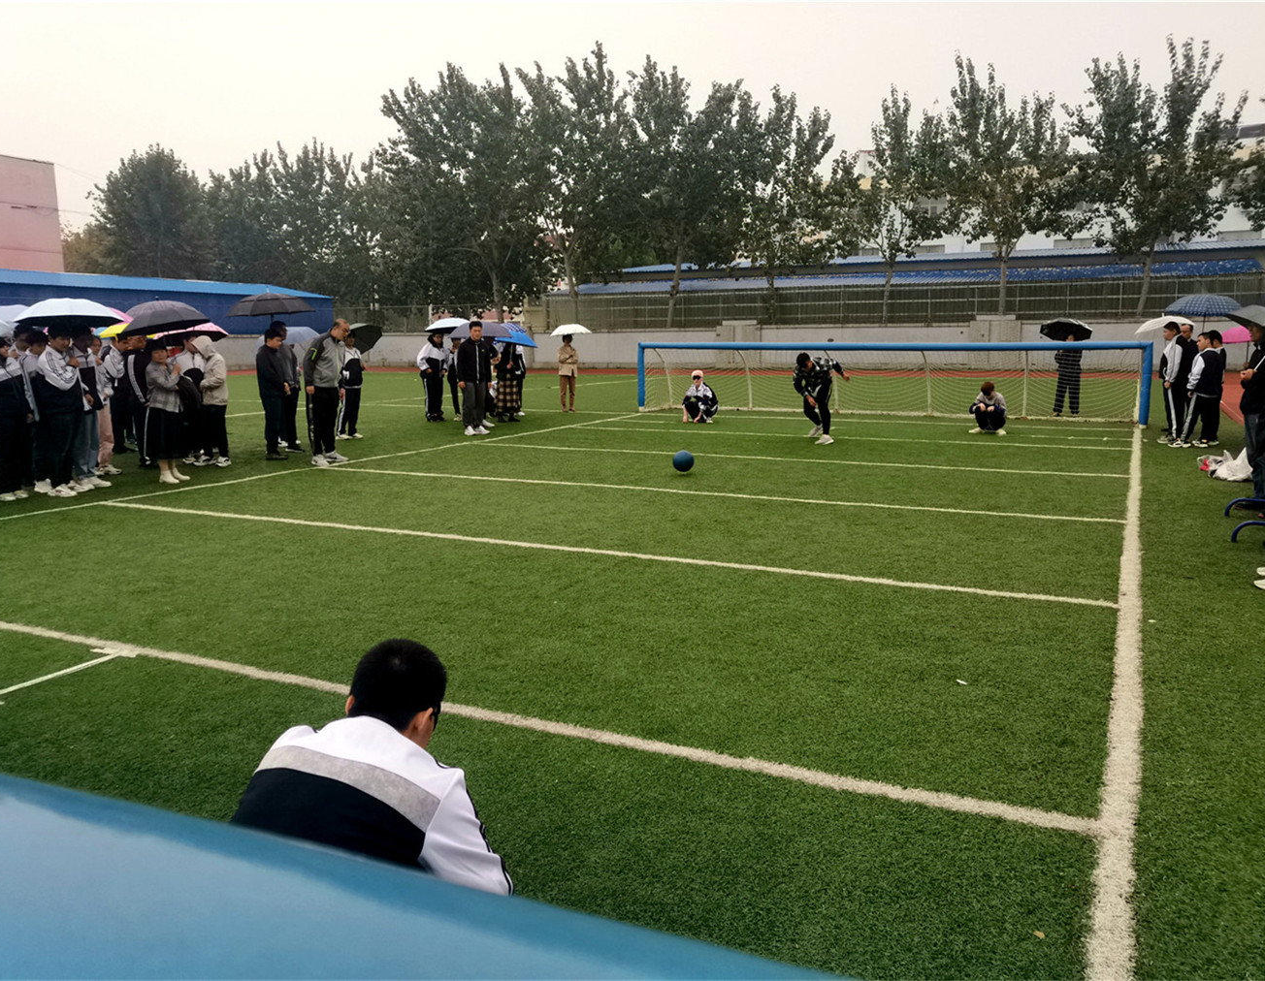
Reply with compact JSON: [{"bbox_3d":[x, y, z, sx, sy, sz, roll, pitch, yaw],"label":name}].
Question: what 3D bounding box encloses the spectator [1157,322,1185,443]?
[{"bbox_3d":[7.799,-1.564,14.777,0.380,1.730,0.460,5,10,31],"label":"spectator"}]

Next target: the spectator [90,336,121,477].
[{"bbox_3d":[-6.135,-0.989,11.869,0.380,1.600,0.450,3,9,22],"label":"spectator"}]

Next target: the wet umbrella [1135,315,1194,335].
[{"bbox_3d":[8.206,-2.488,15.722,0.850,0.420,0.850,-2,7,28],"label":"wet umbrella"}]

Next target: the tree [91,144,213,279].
[{"bbox_3d":[-29.975,-14.929,63.966,7.600,12.990,7.400,0,9,0],"label":"tree"}]

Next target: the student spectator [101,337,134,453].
[{"bbox_3d":[-7.057,-1.326,14.058,0.450,1.620,0.500,3,9,20],"label":"student spectator"}]

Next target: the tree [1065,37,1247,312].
[{"bbox_3d":[20.520,-12.237,40.045,6.540,10.560,6.210,4,10,26],"label":"tree"}]

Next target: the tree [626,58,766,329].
[{"bbox_3d":[3.047,-14.197,49.064,6.940,12.600,6.590,0,9,2],"label":"tree"}]

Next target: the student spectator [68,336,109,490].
[{"bbox_3d":[-5.726,-0.861,10.743,0.400,1.680,0.500,5,10,29],"label":"student spectator"}]

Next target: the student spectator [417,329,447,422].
[{"bbox_3d":[-3.784,-2.164,19.179,0.360,1.640,0.490,8,12,43],"label":"student spectator"}]

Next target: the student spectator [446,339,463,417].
[{"bbox_3d":[-3.376,-2.183,19.395,0.470,1.610,0.360,-7,11,-37],"label":"student spectator"}]

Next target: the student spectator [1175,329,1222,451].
[{"bbox_3d":[7.881,-1.413,14.179,0.480,1.580,0.500,8,12,44],"label":"student spectator"}]

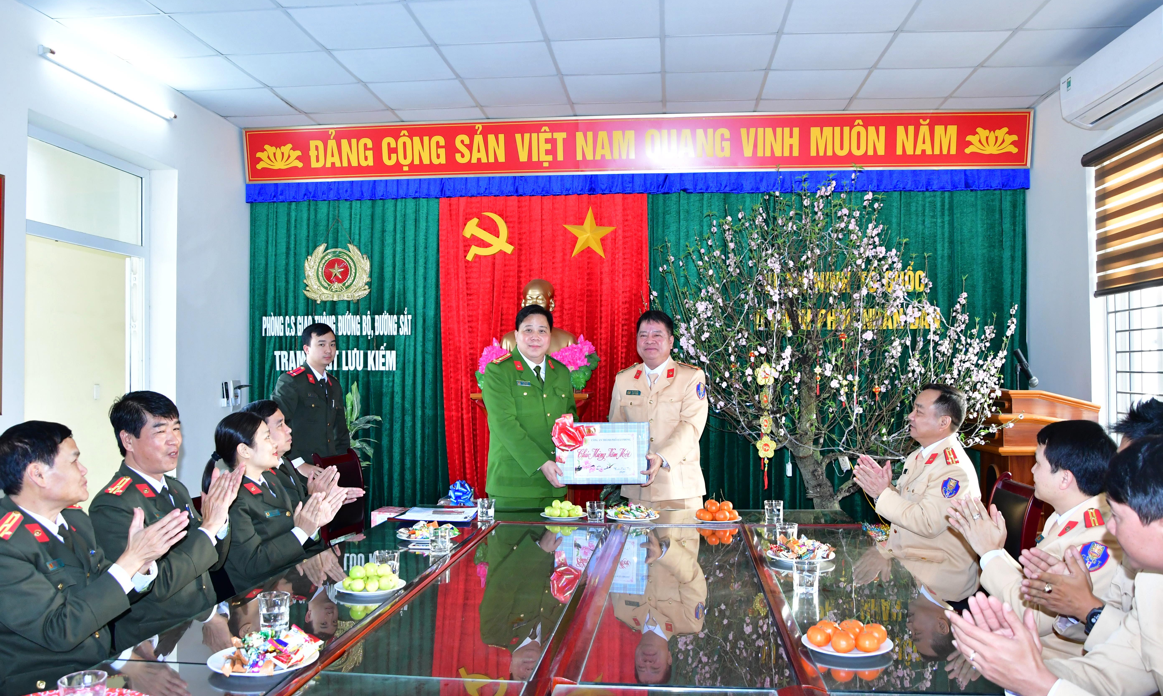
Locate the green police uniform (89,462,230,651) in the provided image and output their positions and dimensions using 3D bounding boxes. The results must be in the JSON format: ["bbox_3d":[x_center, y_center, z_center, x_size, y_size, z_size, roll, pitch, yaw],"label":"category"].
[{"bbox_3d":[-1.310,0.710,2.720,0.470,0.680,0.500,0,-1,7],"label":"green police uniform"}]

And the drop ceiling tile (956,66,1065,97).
[{"bbox_3d":[2.561,-1.582,5.166,0.600,0.020,0.600,0,-1,6],"label":"drop ceiling tile"}]

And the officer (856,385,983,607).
[{"bbox_3d":[1.390,0.830,3.600,0.680,1.350,0.530,0,-1,9],"label":"officer"}]

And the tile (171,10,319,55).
[{"bbox_3d":[-1.677,-1.601,4.407,0.595,0.020,0.585,0,-1,6],"label":"tile"}]

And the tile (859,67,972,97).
[{"bbox_3d":[1.986,-1.591,5.224,0.600,0.020,0.600,0,-1,6],"label":"tile"}]

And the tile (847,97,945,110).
[{"bbox_3d":[2.043,-1.590,5.671,0.600,0.020,0.310,0,-1,6],"label":"tile"}]

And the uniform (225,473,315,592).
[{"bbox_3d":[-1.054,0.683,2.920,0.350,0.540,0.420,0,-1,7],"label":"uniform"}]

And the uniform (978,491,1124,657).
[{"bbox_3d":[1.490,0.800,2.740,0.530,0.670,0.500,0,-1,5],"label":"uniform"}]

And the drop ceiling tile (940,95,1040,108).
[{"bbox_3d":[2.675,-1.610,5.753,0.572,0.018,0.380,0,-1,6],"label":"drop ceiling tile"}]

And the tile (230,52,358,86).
[{"bbox_3d":[-1.639,-1.614,5.020,0.600,0.020,0.590,0,-1,5],"label":"tile"}]

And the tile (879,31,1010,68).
[{"bbox_3d":[1.923,-1.600,4.648,0.600,0.020,0.580,0,-1,6],"label":"tile"}]

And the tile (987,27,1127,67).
[{"bbox_3d":[2.488,-1.582,4.578,0.595,0.020,0.585,0,-1,6],"label":"tile"}]

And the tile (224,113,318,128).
[{"bbox_3d":[-2.123,-1.569,6.024,0.595,0.020,0.340,0,-1,6],"label":"tile"}]

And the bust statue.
[{"bbox_3d":[-0.268,-0.093,5.580,0.490,0.660,0.280,0,-1,6],"label":"bust statue"}]

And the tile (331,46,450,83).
[{"bbox_3d":[-1.039,-1.597,4.897,0.595,0.020,0.585,0,-1,6],"label":"tile"}]

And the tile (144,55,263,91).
[{"bbox_3d":[-2.210,-1.586,5.028,0.595,0.020,0.585,0,-1,6],"label":"tile"}]

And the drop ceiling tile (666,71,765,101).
[{"bbox_3d":[0.803,-1.607,5.331,0.600,0.020,0.580,0,-1,6],"label":"drop ceiling tile"}]

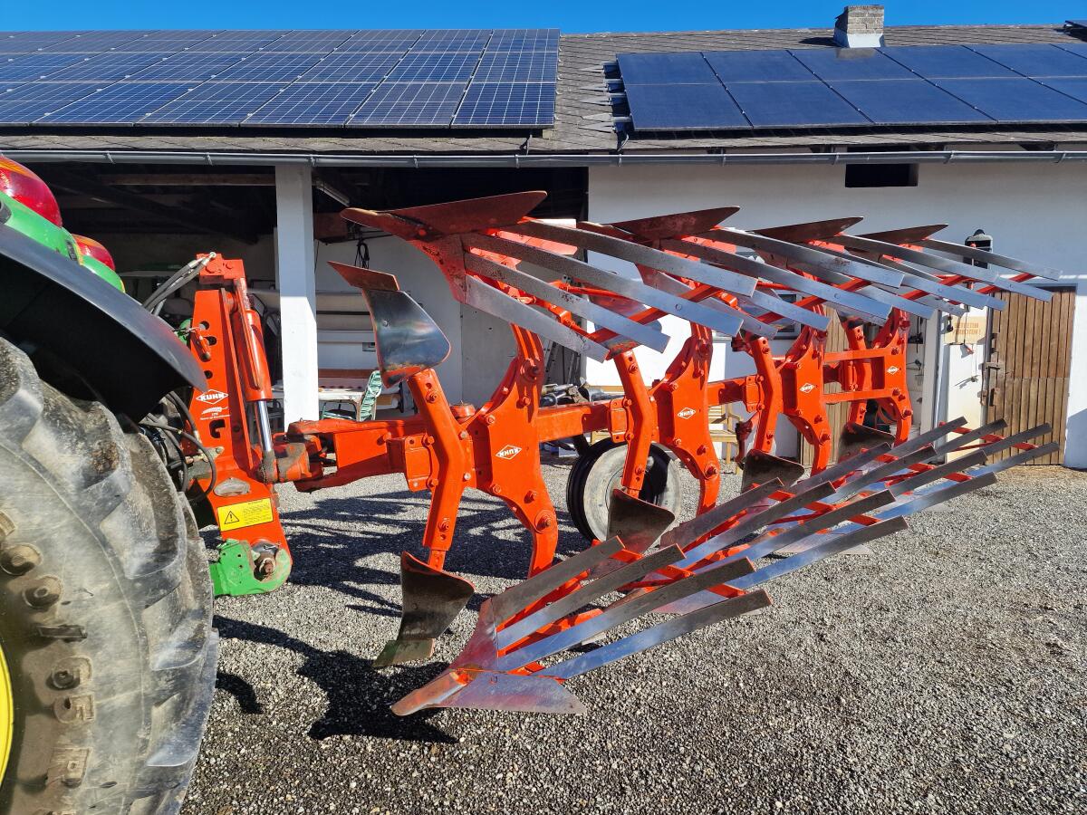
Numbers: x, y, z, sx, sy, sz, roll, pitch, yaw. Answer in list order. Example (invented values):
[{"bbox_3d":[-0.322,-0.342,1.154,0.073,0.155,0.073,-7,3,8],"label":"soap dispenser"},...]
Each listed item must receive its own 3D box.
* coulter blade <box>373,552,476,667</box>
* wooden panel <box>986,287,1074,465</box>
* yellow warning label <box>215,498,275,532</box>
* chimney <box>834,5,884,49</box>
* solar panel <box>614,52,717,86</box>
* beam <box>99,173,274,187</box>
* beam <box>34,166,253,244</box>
[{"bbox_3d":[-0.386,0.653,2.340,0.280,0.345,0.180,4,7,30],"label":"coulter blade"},{"bbox_3d":[5.410,-0.336,8.060,0.870,1.963,0.050,0,6,2],"label":"wooden panel"},{"bbox_3d":[-0.774,0.280,1.880,0.127,0.063,0.002,-9,9,-18],"label":"yellow warning label"},{"bbox_3d":[4.622,-5.455,10.530,0.520,0.572,0.450,0,6,2],"label":"chimney"},{"bbox_3d":[1.534,-4.269,9.120,1.134,0.035,1.722,0,37,2],"label":"solar panel"},{"bbox_3d":[-4.650,-3.142,9.922,2.950,0.150,0.150,0,6,2],"label":"beam"},{"bbox_3d":[-6.130,-3.216,12.026,0.140,0.180,7.100,0,6,0],"label":"beam"}]

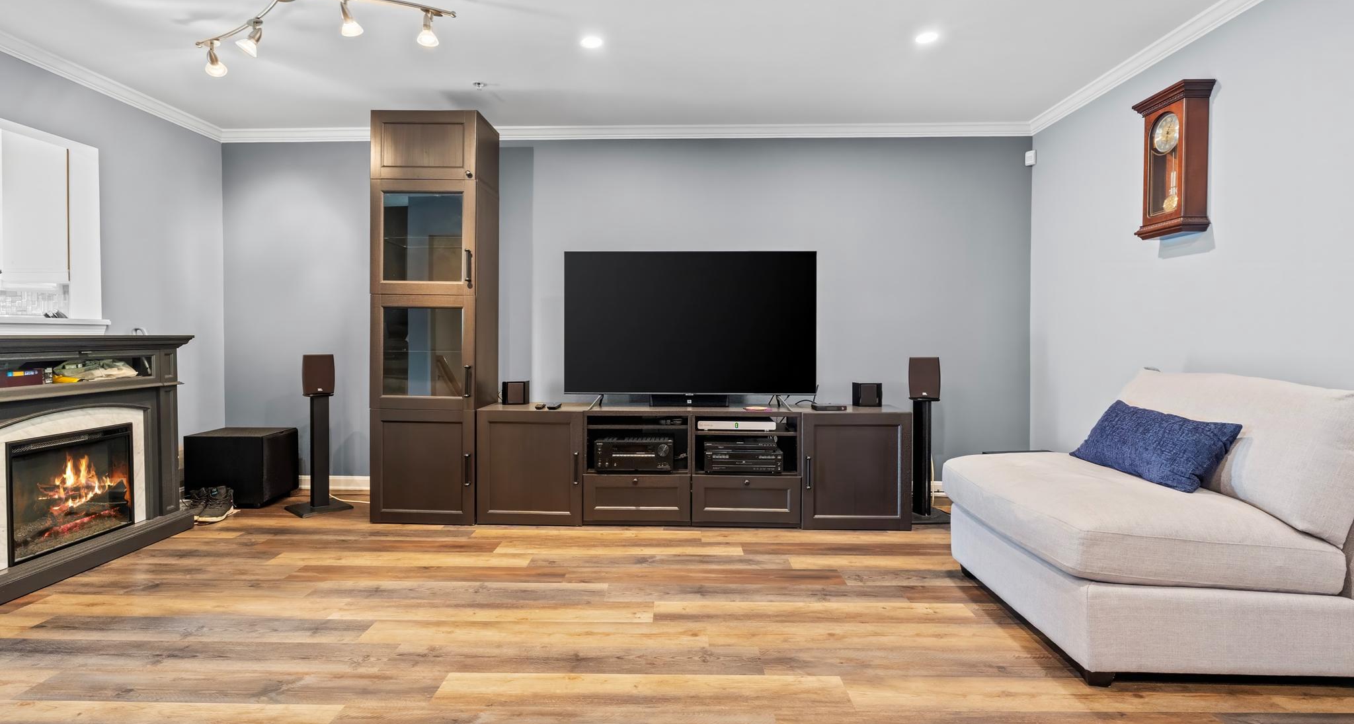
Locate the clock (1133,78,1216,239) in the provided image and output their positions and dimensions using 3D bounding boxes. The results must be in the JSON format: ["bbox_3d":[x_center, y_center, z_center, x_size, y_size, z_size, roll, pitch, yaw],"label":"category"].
[{"bbox_3d":[2.254,-0.898,2.751,0.140,0.640,0.300,0,1,2],"label":"clock"}]

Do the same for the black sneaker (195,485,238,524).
[{"bbox_3d":[-2.686,0.837,3.504,0.112,0.132,0.290,0,2,-22],"label":"black sneaker"}]

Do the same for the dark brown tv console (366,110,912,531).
[{"bbox_3d":[-0.204,-0.238,3.519,3.000,2.300,0.420,0,1,2],"label":"dark brown tv console"}]

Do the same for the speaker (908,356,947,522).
[{"bbox_3d":[1.476,0.446,3.584,0.300,0.944,0.320,1,2,13],"label":"speaker"}]

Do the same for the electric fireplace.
[{"bbox_3d":[-2.843,0.576,2.767,0.170,0.515,0.605,0,1,-3],"label":"electric fireplace"}]

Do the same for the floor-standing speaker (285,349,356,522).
[{"bbox_3d":[-2.202,0.428,3.699,0.300,0.943,0.320,-1,2,-41],"label":"floor-standing speaker"}]

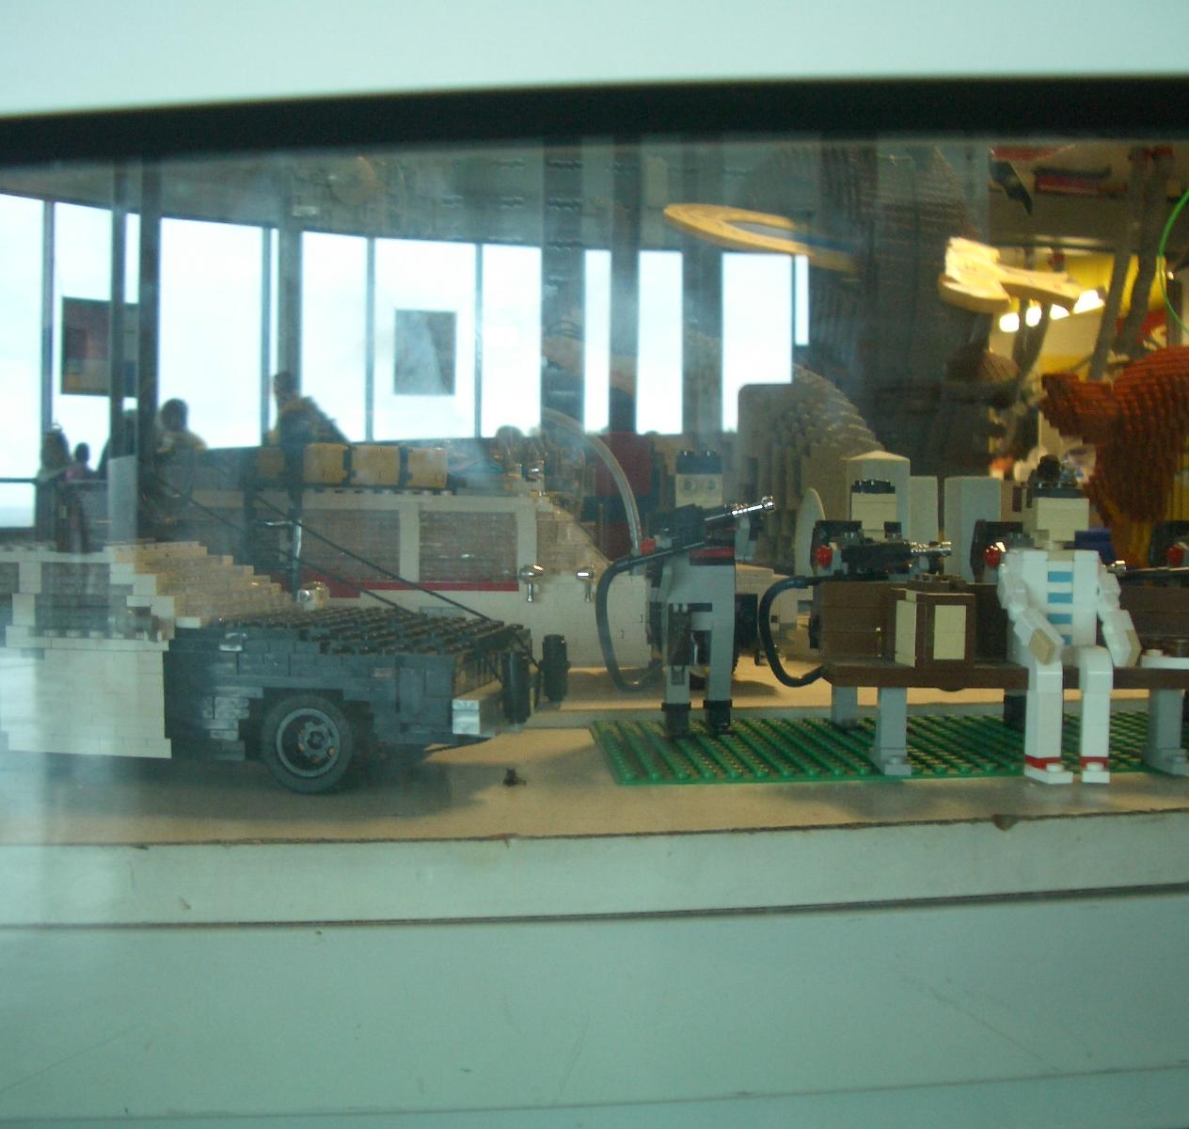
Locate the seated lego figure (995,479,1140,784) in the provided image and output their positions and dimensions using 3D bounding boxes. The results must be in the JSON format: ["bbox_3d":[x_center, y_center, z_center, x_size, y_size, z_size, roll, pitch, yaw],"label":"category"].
[{"bbox_3d":[0.146,0.020,0.470,0.042,0.092,0.037,-1,2,-3],"label":"seated lego figure"}]

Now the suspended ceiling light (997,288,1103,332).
[{"bbox_3d":[1.647,-0.920,5.500,0.380,0.160,0.200,0,2,0],"label":"suspended ceiling light"}]

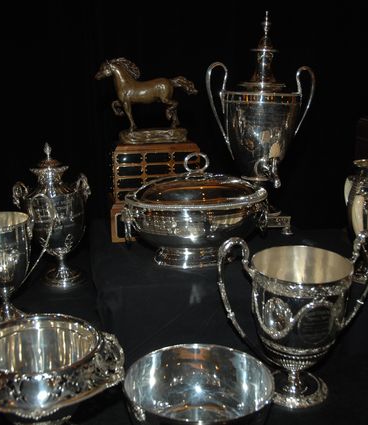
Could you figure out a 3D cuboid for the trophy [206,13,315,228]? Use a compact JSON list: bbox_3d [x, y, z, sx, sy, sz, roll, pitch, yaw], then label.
[{"bbox_3d":[0.199,-0.231,1.594,0.301,0.594,0.228,-7,18,-24],"label":"trophy"}]

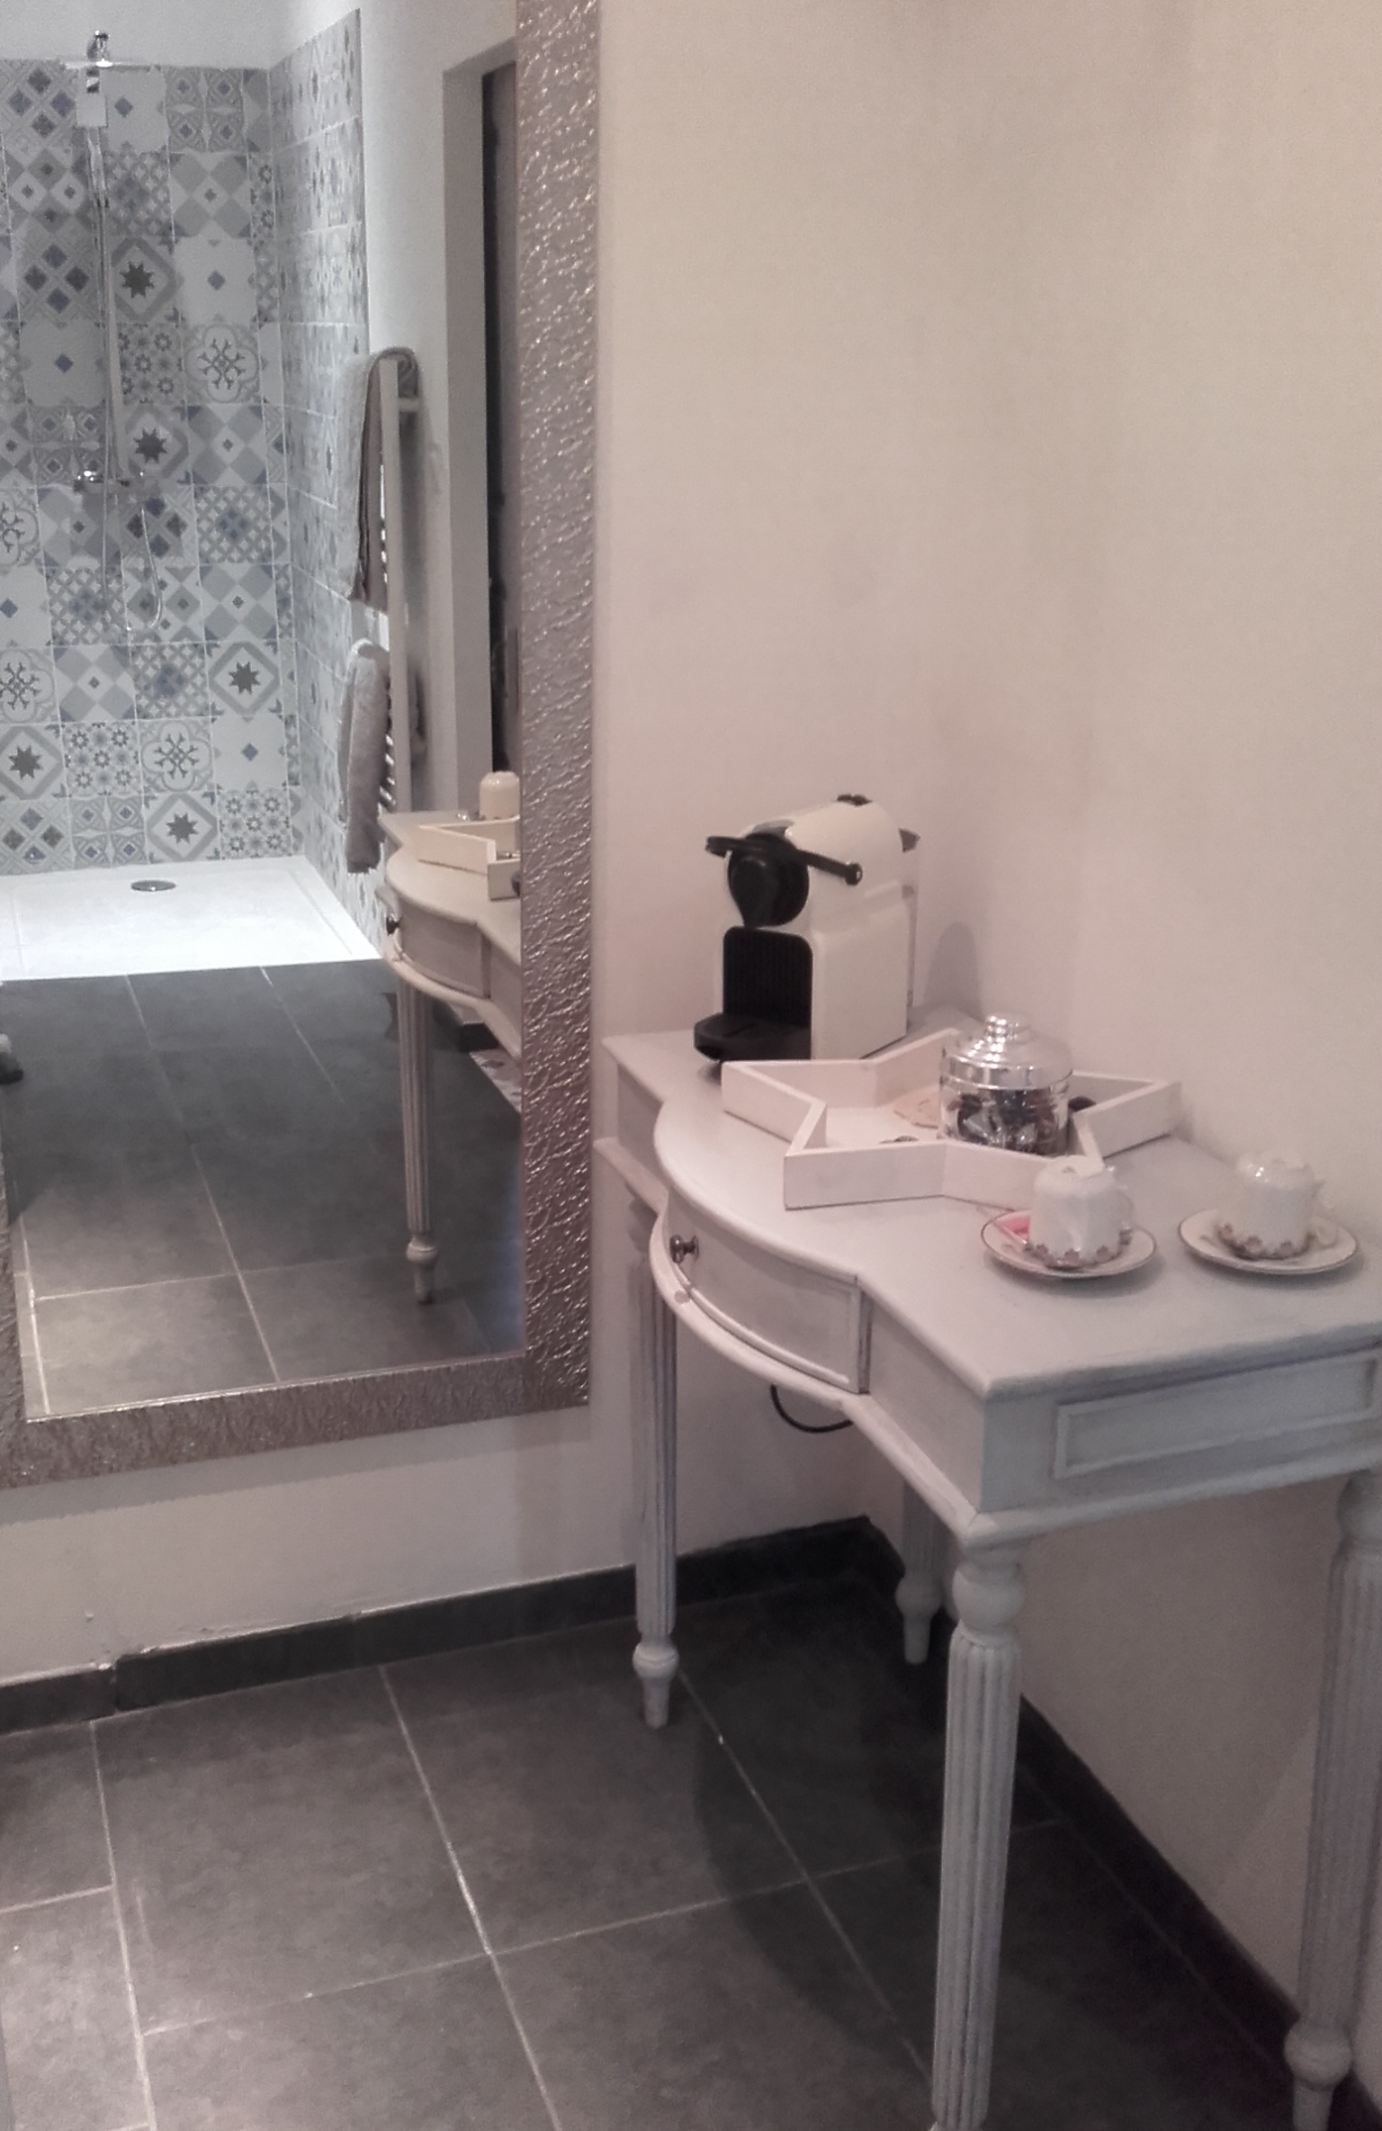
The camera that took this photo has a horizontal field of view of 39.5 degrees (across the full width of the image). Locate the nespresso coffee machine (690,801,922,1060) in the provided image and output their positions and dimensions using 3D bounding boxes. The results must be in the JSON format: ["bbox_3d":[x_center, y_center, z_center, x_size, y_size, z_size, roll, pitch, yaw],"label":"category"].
[{"bbox_3d":[0.111,-0.124,1.798,0.120,0.235,0.315,12,21,31],"label":"nespresso coffee machine"}]

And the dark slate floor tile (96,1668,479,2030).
[{"bbox_3d":[-0.398,0.737,1.851,0.299,0.010,0.446,-6,19,-19],"label":"dark slate floor tile"}]

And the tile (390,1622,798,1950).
[{"bbox_3d":[-0.113,0.711,1.946,0.304,0.010,0.450,-6,19,-19],"label":"tile"}]

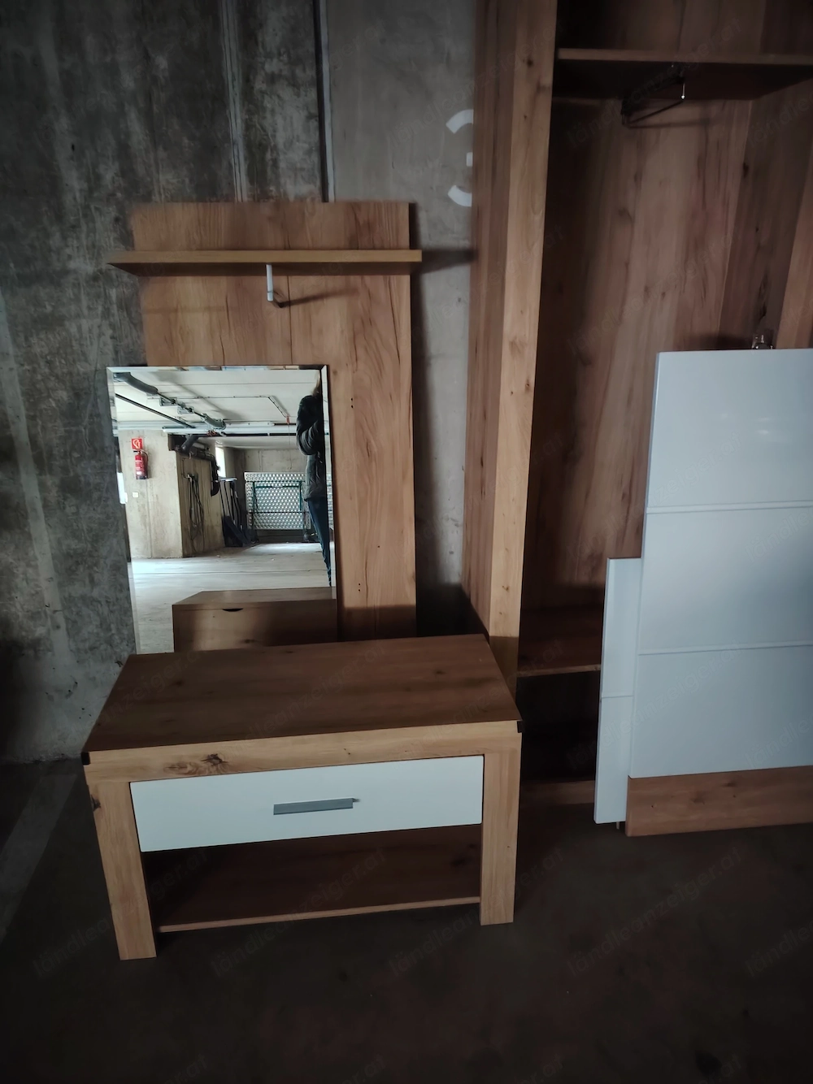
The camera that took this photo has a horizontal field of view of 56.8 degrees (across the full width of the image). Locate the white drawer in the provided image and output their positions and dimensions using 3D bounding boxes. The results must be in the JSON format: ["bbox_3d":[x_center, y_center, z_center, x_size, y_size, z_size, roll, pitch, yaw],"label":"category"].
[{"bbox_3d":[-0.206,0.477,1.672,0.699,0.169,0.340,-3,20,-6],"label":"white drawer"}]

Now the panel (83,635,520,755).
[{"bbox_3d":[-0.210,0.330,1.651,0.850,0.033,0.382,-3,20,-6],"label":"panel"}]

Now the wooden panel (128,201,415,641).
[{"bbox_3d":[-0.308,-0.074,2.014,0.663,1.538,0.022,-3,15,-5],"label":"wooden panel"}]

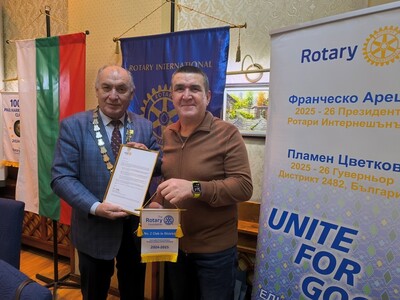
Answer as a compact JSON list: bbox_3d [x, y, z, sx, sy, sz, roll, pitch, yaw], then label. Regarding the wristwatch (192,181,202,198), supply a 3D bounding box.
[{"bbox_3d":[-0.011,0.167,1.130,0.040,0.070,0.056,-1,-22,-16],"label":"wristwatch"}]

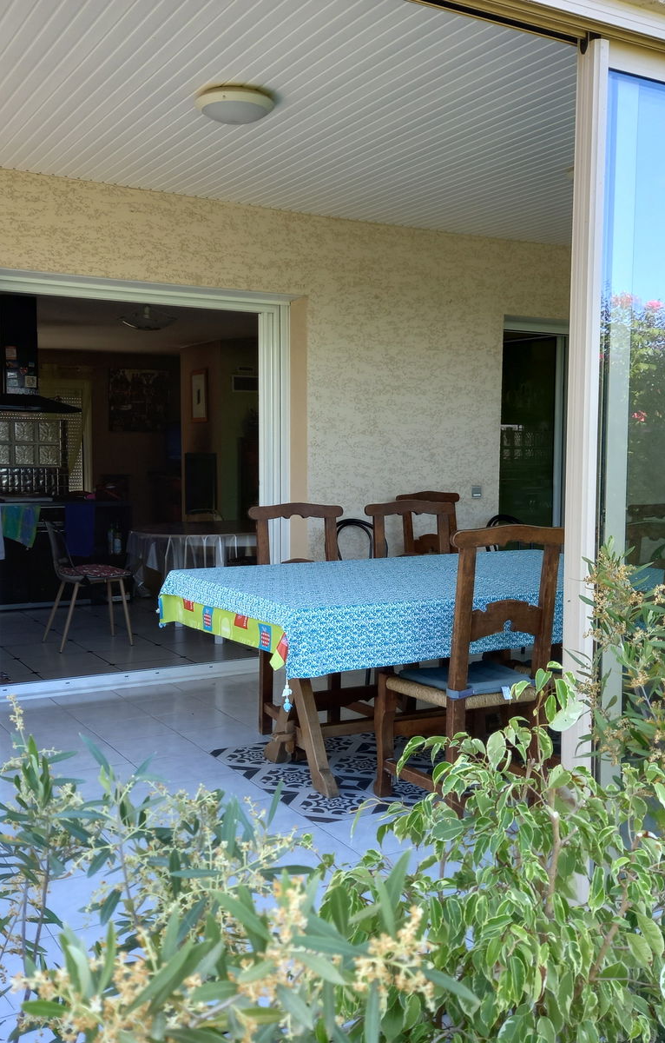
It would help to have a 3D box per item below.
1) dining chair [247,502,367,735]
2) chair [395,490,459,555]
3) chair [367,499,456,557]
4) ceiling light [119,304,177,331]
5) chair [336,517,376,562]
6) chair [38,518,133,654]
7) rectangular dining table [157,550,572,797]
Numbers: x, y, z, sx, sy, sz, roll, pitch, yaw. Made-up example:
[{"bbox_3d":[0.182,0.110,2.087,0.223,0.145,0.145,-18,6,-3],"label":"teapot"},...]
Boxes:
[{"bbox_3d":[-0.043,0.453,4.552,0.510,1.055,0.500,-2,5,-31],"label":"dining chair"},{"bbox_3d":[0.686,0.353,5.968,0.510,1.055,0.500,-2,5,-31],"label":"chair"},{"bbox_3d":[0.516,0.436,4.824,0.510,1.055,0.500,-2,5,-28],"label":"chair"},{"bbox_3d":[-1.406,-1.617,7.689,0.460,0.290,0.460,-2,5,-31],"label":"ceiling light"},{"bbox_3d":[0.218,0.450,5.685,0.420,0.900,0.500,-2,5,-31],"label":"chair"},{"bbox_3d":[-1.595,0.395,6.558,0.590,0.820,0.460,-2,5,-31],"label":"chair"},{"bbox_3d":[0.477,0.610,4.301,2.060,0.782,1.150,-2,5,-27],"label":"rectangular dining table"}]

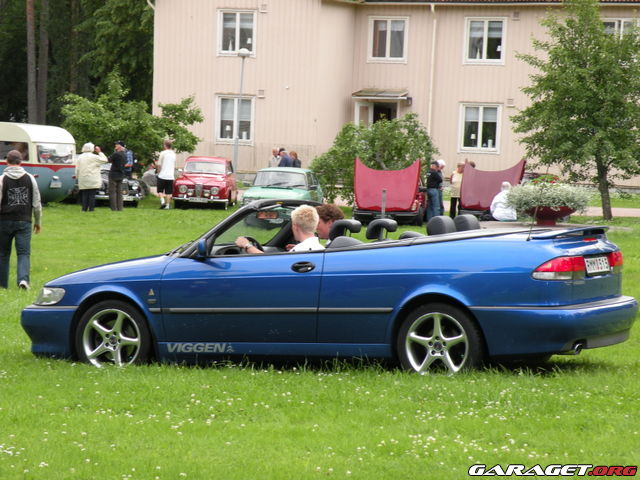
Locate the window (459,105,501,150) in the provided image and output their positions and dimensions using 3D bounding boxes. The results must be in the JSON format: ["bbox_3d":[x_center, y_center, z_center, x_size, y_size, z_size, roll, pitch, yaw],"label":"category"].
[{"bbox_3d":[4.961,-3.452,68.000,1.330,1.500,0.150,3,3,21],"label":"window"}]

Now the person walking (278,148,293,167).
[{"bbox_3d":[-0.966,-1.761,62.500,0.400,1.680,0.500,2,2,9],"label":"person walking"}]

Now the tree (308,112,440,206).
[{"bbox_3d":[1.602,-2.237,63.500,3.700,2.800,3.500,2,2,8],"label":"tree"}]

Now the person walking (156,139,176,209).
[{"bbox_3d":[-3.998,-1.706,57.300,0.520,1.820,0.420,1,3,-21],"label":"person walking"}]

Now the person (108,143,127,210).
[{"bbox_3d":[-5.145,-1.631,55.900,0.420,1.770,0.500,4,3,35],"label":"person"}]

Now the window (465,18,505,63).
[{"bbox_3d":[5.084,-6.151,68.000,1.330,1.450,0.150,3,3,21],"label":"window"}]

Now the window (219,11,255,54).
[{"bbox_3d":[-2.733,-6.807,72.000,1.300,1.450,0.150,3,2,16],"label":"window"}]

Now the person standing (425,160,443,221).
[{"bbox_3d":[2.992,-1.292,58.000,0.450,1.610,0.450,1,3,-30],"label":"person standing"}]

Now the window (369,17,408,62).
[{"bbox_3d":[2.256,-6.643,73.000,1.320,1.500,0.150,3,2,16],"label":"window"}]

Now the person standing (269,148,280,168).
[{"bbox_3d":[-1.274,-1.761,63.035,0.520,1.720,0.380,3,3,30],"label":"person standing"}]

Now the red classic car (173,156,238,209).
[{"bbox_3d":[-3.096,-1.604,60.738,1.570,1.470,4.150,2,2,1],"label":"red classic car"}]

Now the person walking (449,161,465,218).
[{"bbox_3d":[3.781,-1.320,60.500,0.400,1.620,0.480,4,3,37],"label":"person walking"}]

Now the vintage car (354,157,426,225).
[{"bbox_3d":[2.015,-1.261,56.977,1.690,1.680,4.420,2,2,8],"label":"vintage car"}]

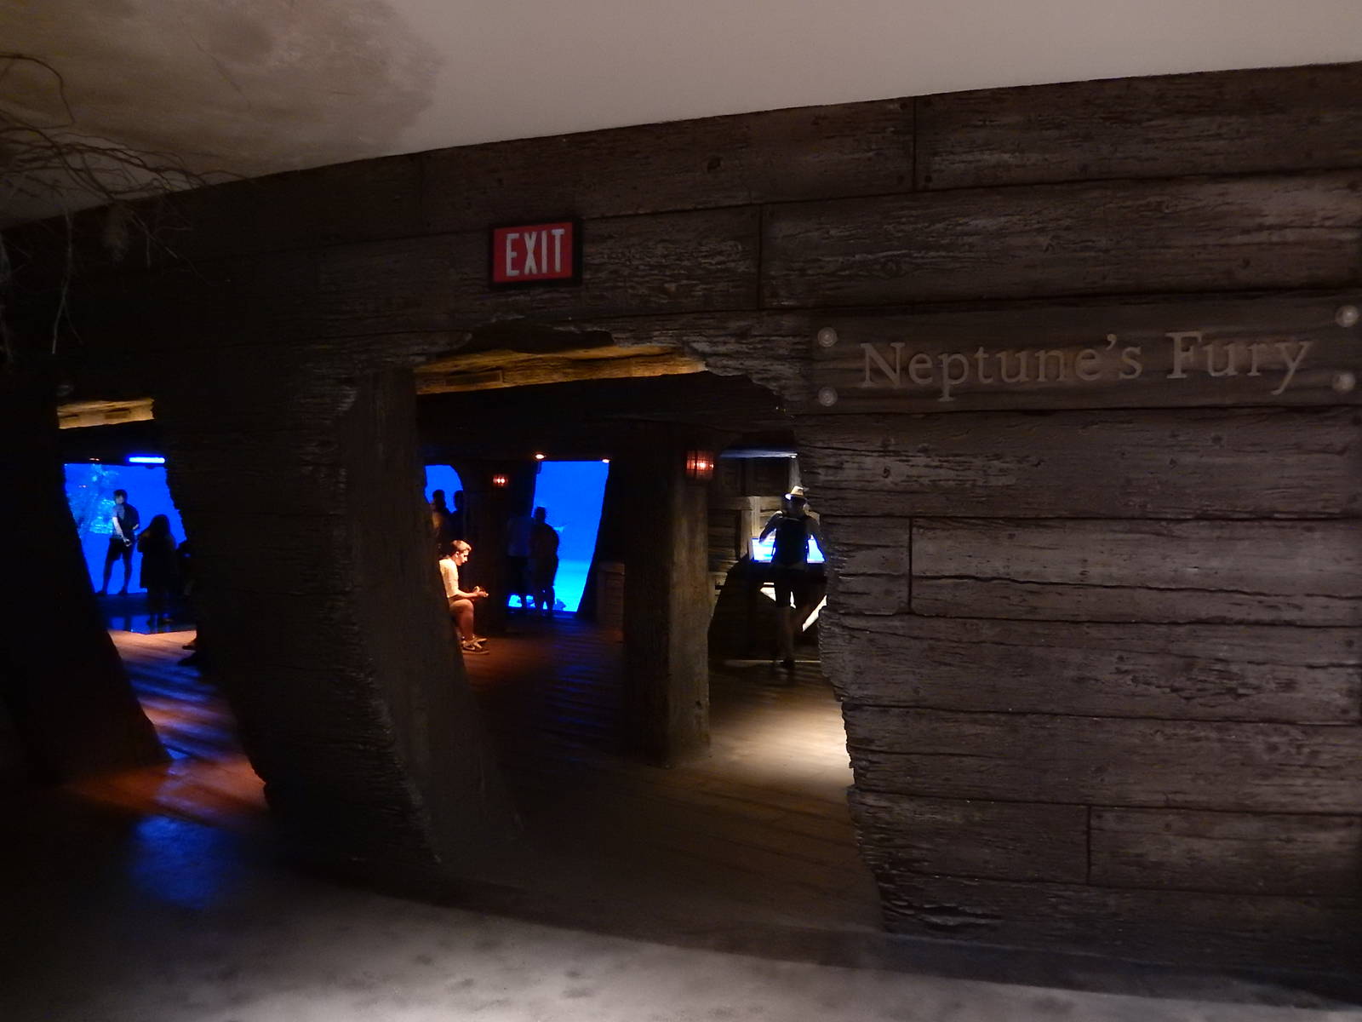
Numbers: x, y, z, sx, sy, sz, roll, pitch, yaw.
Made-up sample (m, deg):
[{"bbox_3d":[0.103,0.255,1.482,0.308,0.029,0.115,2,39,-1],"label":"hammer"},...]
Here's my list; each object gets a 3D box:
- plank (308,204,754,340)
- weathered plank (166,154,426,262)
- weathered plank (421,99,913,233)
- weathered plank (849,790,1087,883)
[{"bbox_3d":[-0.615,-0.881,3.710,1.883,0.369,0.094,0,0,18],"label":"plank"},{"bbox_3d":[-1.592,-1.226,4.049,1.312,0.319,0.079,0,0,21],"label":"weathered plank"},{"bbox_3d":[-0.104,-1.226,3.553,1.841,0.319,0.095,0,0,16],"label":"weathered plank"},{"bbox_3d":[0.991,1.114,3.431,0.792,0.267,0.075,0,4,12],"label":"weathered plank"}]

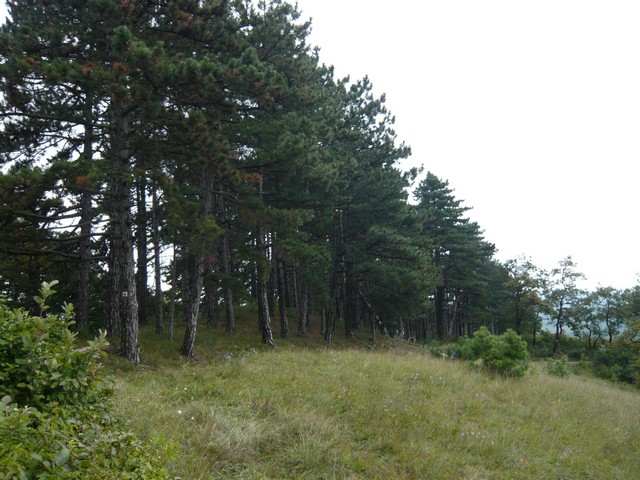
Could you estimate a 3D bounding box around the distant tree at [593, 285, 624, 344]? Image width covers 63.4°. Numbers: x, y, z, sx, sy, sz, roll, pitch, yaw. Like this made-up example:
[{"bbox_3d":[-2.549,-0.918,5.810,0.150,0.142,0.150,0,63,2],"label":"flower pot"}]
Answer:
[{"bbox_3d":[20.729,5.342,37.198,2.299,3.986,2.069,0,-6,0],"label":"distant tree"}]

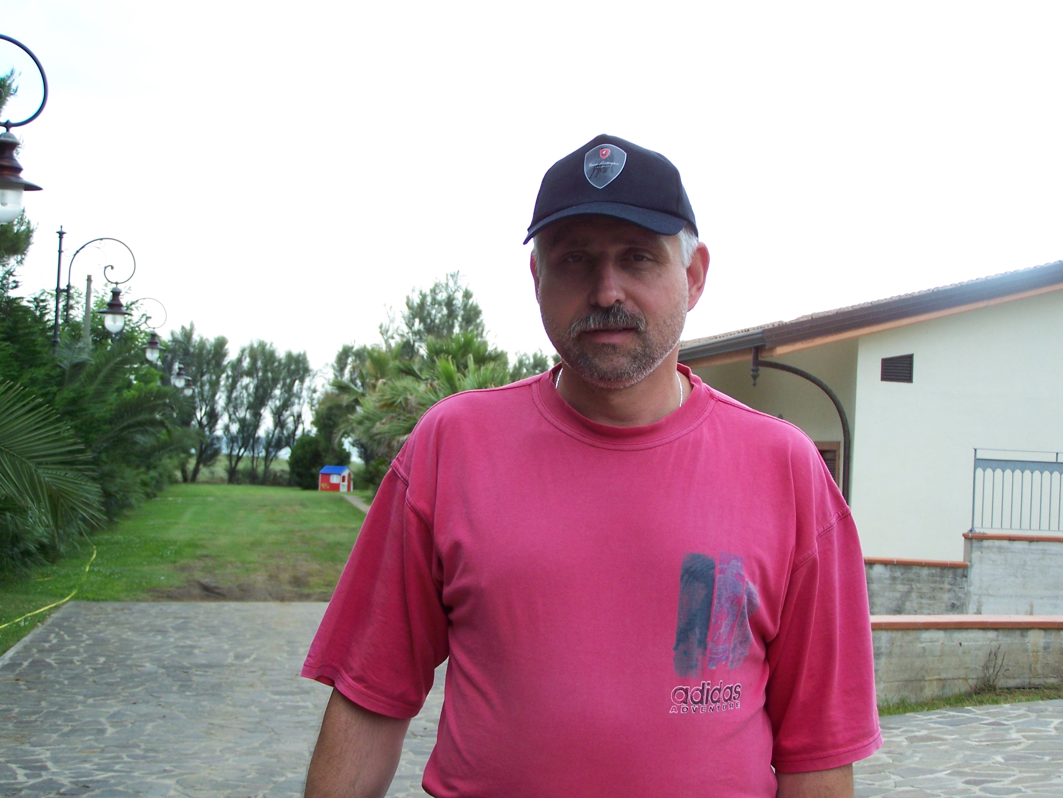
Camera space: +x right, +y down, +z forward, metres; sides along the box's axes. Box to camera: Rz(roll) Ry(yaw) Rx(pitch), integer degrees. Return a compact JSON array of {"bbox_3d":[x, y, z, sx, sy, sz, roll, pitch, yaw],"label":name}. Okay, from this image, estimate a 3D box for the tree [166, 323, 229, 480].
[{"bbox_3d":[-12.874,0.176,70.000,2.600,6.100,2.600,1,-2,0],"label":"tree"}]

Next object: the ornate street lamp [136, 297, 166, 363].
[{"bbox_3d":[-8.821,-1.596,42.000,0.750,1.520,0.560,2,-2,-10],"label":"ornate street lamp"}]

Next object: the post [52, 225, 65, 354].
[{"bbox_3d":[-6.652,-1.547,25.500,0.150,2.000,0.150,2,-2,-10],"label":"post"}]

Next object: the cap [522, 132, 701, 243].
[{"bbox_3d":[0.081,-0.214,1.850,0.180,0.128,0.255,-1,2,11],"label":"cap"}]

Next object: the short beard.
[{"bbox_3d":[0.083,-0.053,1.810,0.146,0.092,0.090,-1,0,11],"label":"short beard"}]

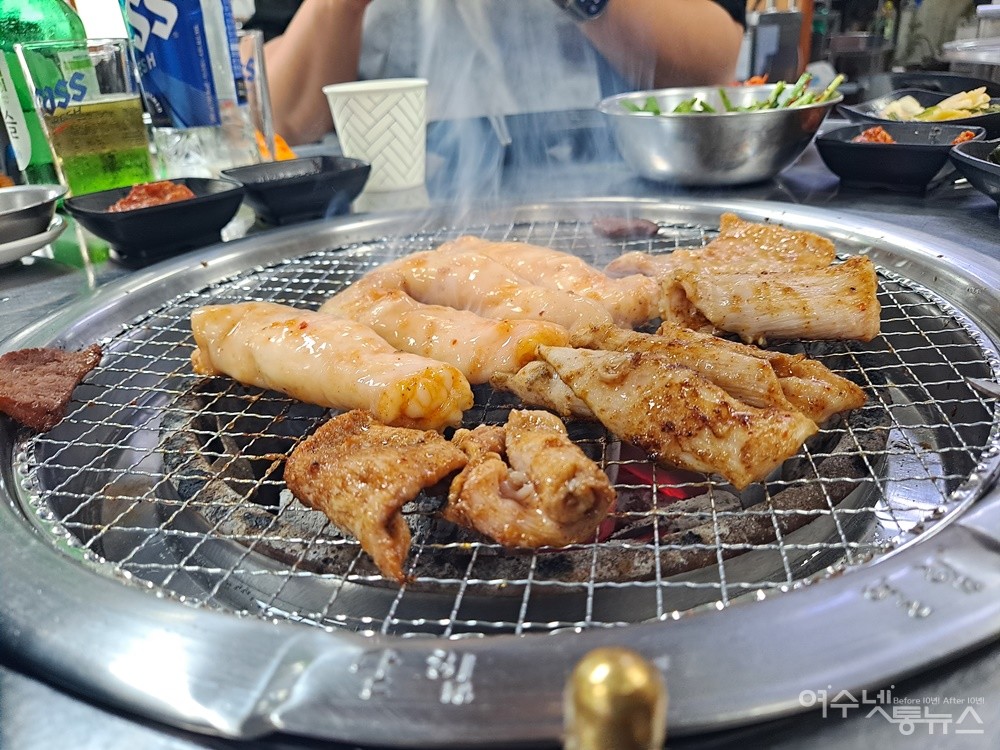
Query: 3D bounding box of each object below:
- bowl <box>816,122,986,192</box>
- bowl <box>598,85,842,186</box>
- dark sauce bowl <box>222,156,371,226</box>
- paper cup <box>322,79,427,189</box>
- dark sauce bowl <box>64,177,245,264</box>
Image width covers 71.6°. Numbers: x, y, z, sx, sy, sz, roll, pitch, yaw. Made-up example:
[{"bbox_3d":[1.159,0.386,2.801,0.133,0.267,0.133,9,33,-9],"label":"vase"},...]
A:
[{"bbox_3d":[0.234,-0.127,0.410,0.079,0.030,0.079,17,34,37],"label":"bowl"},{"bbox_3d":[0.147,-0.166,0.481,0.166,0.049,0.166,4,27,16],"label":"bowl"},{"bbox_3d":[-0.128,-0.116,0.443,0.081,0.030,0.081,-20,30,-29],"label":"dark sauce bowl"},{"bbox_3d":[-0.086,-0.172,0.503,0.073,0.070,0.073,-8,26,-7],"label":"paper cup"},{"bbox_3d":[-0.192,-0.088,0.396,0.080,0.030,0.080,17,34,37],"label":"dark sauce bowl"}]

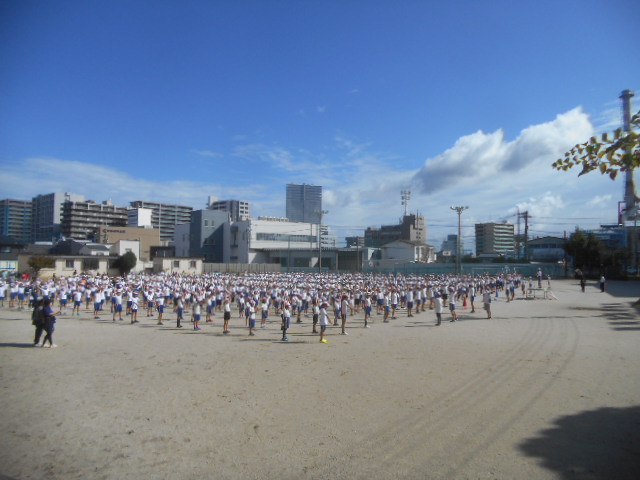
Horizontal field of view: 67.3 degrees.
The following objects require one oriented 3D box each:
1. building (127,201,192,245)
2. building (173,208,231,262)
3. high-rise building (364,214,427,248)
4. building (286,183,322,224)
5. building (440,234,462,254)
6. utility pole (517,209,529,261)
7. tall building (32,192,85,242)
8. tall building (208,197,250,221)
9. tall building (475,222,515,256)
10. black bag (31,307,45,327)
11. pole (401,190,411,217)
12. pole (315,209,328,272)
[{"bbox_3d":[-106.074,-4.809,322.940,12.500,36.799,41.000,-1,-2,33],"label":"building"},{"bbox_3d":[-21.277,0.426,88.267,8.500,10.960,6.300,-2,-3,45],"label":"building"},{"bbox_3d":[56.119,-0.116,358.044,16.500,31.815,45.000,2,-3,-38],"label":"high-rise building"},{"bbox_3d":[-19.493,-21.839,608.723,40.000,91.839,24.000,1,-2,-18],"label":"building"},{"bbox_3d":[126.436,7.938,459.817,9.000,23.670,18.000,2,-3,-40],"label":"building"},{"bbox_3d":[35.203,0.518,83.040,2.000,11.087,0.900,0,-2,10],"label":"utility pole"},{"bbox_3d":[-167.481,-7.720,308.357,27.000,40.861,20.000,-1,-2,35],"label":"tall building"},{"bbox_3d":[-62.220,-5.757,332.356,27.000,39.877,11.000,-1,-2,33],"label":"tall building"},{"bbox_3d":[133.043,2.175,365.980,26.000,28.714,15.500,2,-2,-35],"label":"tall building"},{"bbox_3d":[-9.115,2.470,15.521,0.420,0.620,0.250,1,-2,-30],"label":"black bag"},{"bbox_3d":[61.034,-26.135,343.135,6.500,18.477,5.000,0,-2,10],"label":"pole"},{"bbox_3d":[0.161,0.570,60.017,1.750,8.956,0.800,0,-2,0],"label":"pole"}]

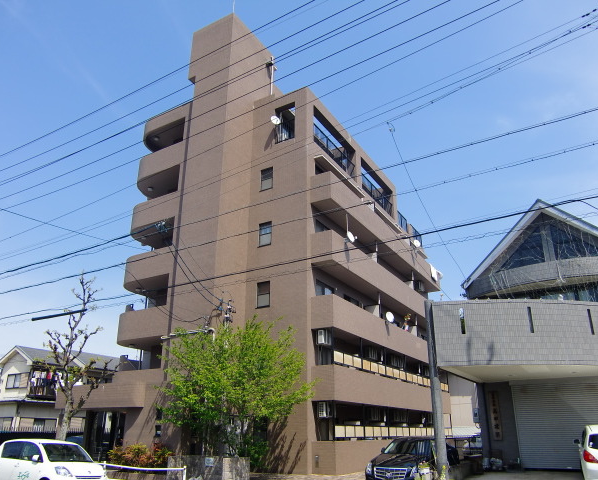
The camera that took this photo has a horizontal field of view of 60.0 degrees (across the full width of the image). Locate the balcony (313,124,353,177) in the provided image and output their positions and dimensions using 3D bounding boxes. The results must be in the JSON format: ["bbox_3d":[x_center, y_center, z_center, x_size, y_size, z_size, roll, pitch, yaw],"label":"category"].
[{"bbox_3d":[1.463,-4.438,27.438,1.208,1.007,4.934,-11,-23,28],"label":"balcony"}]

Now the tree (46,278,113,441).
[{"bbox_3d":[-7.382,4.455,17.169,2.518,6.798,2.417,9,-22,-21],"label":"tree"}]

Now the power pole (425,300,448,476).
[{"bbox_3d":[4.709,5.073,17.900,0.362,6.093,0.362,-5,-21,13],"label":"power pole"}]

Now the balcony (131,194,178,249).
[{"bbox_3d":[-6.822,-1.002,26.643,4.330,1.359,2.568,-11,-23,28],"label":"balcony"}]

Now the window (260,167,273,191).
[{"bbox_3d":[-1.507,-2.901,24.882,0.675,1.148,0.141,-11,-23,28],"label":"window"}]

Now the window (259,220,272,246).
[{"bbox_3d":[-1.525,-0.252,23.902,0.675,1.138,0.141,-11,-23,28],"label":"window"}]

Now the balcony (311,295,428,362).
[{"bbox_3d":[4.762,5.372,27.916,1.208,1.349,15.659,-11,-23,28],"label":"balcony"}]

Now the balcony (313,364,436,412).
[{"bbox_3d":[4.869,8.145,27.123,1.208,1.359,16.163,-11,-23,28],"label":"balcony"}]

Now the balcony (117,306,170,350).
[{"bbox_3d":[-6.782,4.239,24.626,4.230,1.349,2.518,-11,-23,28],"label":"balcony"}]

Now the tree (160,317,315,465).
[{"bbox_3d":[-2.140,5.326,17.978,5.136,5.388,4.532,3,-20,-6],"label":"tree"}]

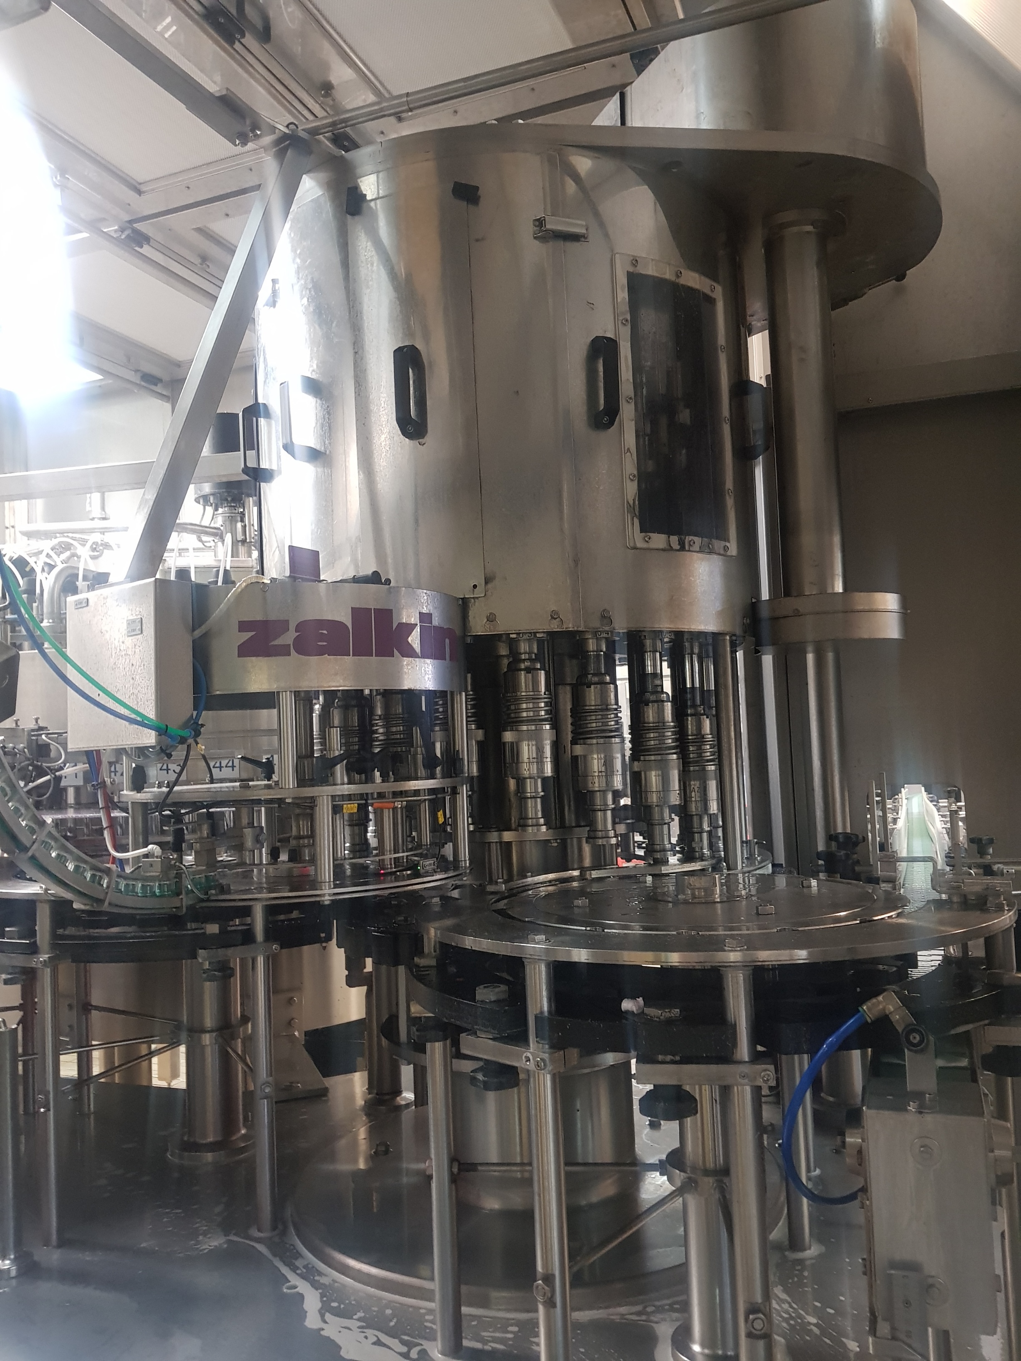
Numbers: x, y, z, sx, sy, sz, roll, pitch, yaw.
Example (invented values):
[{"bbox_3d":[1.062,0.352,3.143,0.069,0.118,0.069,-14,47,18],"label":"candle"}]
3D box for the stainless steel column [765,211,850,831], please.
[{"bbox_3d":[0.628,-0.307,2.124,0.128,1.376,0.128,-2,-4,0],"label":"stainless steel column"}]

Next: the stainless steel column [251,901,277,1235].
[{"bbox_3d":[-0.403,0.631,1.675,0.031,0.526,0.031,-2,-4,0],"label":"stainless steel column"}]

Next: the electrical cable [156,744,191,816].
[{"bbox_3d":[-0.517,0.153,1.570,0.050,0.110,0.035,-2,-4,0],"label":"electrical cable"}]

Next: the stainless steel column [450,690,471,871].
[{"bbox_3d":[-0.088,0.172,1.801,0.025,0.314,0.025,-2,-4,0],"label":"stainless steel column"}]

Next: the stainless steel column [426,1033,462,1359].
[{"bbox_3d":[-0.086,0.659,1.318,0.032,0.397,0.032,-2,-4,0],"label":"stainless steel column"}]

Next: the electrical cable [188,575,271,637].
[{"bbox_3d":[-0.451,-0.119,1.640,0.125,0.105,0.070,-2,-4,0],"label":"electrical cable"}]

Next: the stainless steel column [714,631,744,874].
[{"bbox_3d":[0.346,0.113,1.613,0.028,0.370,0.028,-2,-4,0],"label":"stainless steel column"}]

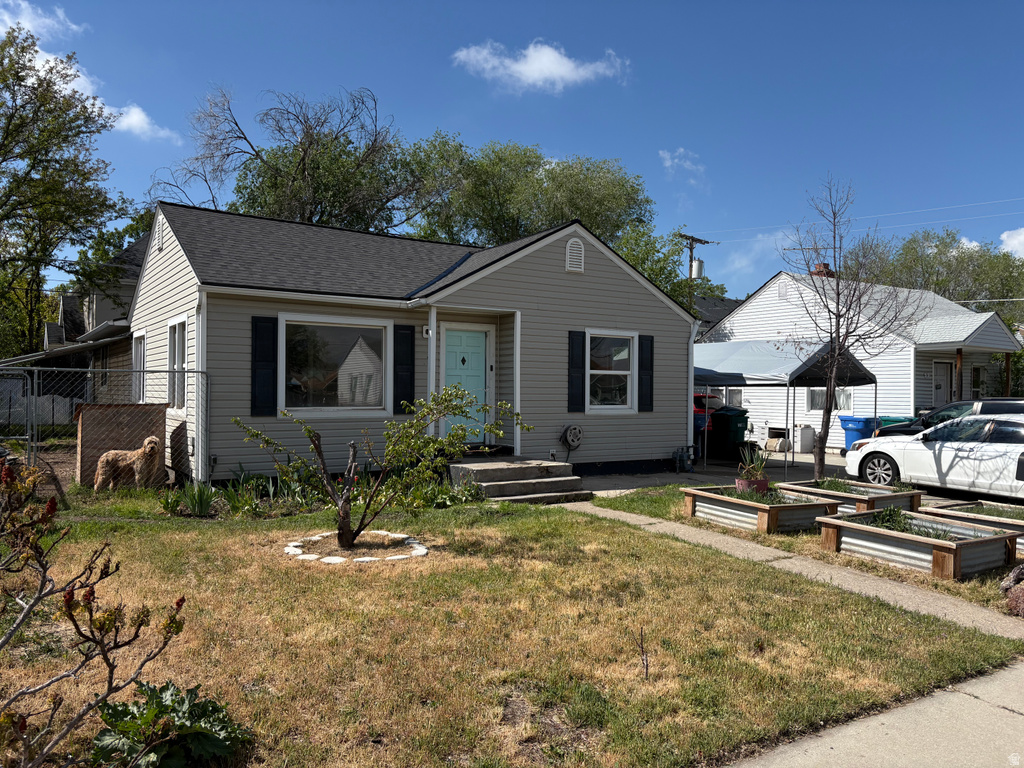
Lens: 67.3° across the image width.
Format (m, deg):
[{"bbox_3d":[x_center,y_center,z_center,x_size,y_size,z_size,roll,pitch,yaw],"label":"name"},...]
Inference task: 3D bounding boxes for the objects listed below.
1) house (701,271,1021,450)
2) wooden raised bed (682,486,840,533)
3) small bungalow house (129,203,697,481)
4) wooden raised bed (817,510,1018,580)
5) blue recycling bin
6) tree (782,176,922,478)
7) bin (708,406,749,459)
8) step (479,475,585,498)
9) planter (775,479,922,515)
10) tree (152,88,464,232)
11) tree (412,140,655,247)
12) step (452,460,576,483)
[{"bbox_3d":[11.680,-0.687,24.582,8.400,5.350,9.700,1,0,-33],"label":"house"},{"bbox_3d":[3.184,1.611,9.951,1.222,0.351,1.574,1,0,-28],"label":"wooden raised bed"},{"bbox_3d":[-2.540,-0.825,16.745,9.539,4.920,8.615,1,0,-33],"label":"small bungalow house"},{"bbox_3d":[4.105,1.607,7.842,1.143,0.344,1.480,1,0,-31],"label":"wooden raised bed"},{"bbox_3d":[9.030,1.402,19.900,0.720,1.100,0.860,1,0,-33],"label":"blue recycling bin"},{"bbox_3d":[5.722,-0.850,13.000,2.400,5.360,2.400,0,0,24],"label":"tree"},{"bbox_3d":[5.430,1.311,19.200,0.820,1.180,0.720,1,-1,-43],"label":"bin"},{"bbox_3d":[0.309,1.605,12.097,1.780,0.175,0.400,1,0,-33],"label":"step"},{"bbox_3d":[4.700,1.629,10.738,1.227,0.347,1.496,1,0,-30],"label":"planter"},{"bbox_3d":[-7.409,-4.514,28.000,11.200,12.500,10.200,1,0,-14],"label":"tree"},{"bbox_3d":[0.923,-4.269,33.000,10.400,12.400,9.600,0,0,0],"label":"tree"},{"bbox_3d":[-0.035,1.436,12.710,1.780,0.210,1.000,1,0,-33],"label":"step"}]

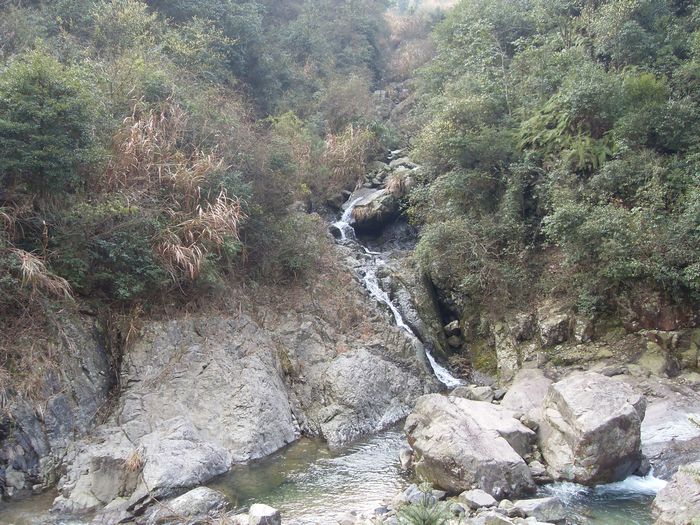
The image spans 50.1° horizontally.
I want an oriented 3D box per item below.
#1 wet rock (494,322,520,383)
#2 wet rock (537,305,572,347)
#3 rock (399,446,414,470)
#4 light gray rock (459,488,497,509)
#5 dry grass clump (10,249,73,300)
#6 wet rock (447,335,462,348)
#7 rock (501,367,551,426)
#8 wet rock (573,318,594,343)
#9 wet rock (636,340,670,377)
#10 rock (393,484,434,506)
[{"bbox_3d":[3.679,2.097,17.500,0.529,1.416,0.476,0,3,0],"label":"wet rock"},{"bbox_3d":[4.045,1.266,14.800,0.705,0.862,0.600,0,3,0],"label":"wet rock"},{"bbox_3d":[0.778,2.698,10.300,0.219,0.328,0.240,0,3,0],"label":"rock"},{"bbox_3d":[1.988,3.719,11.700,0.561,0.257,0.393,0,3,0],"label":"light gray rock"},{"bbox_3d":[-4.453,0.173,10.800,0.879,0.738,0.750,0,3,0],"label":"dry grass clump"},{"bbox_3d":[2.109,1.594,15.100,0.321,0.281,0.300,0,3,0],"label":"wet rock"},{"bbox_3d":[3.740,2.835,15.600,1.057,1.134,1.057,0,3,0],"label":"rock"},{"bbox_3d":[5.614,1.633,18.000,0.436,0.562,0.371,0,3,0],"label":"wet rock"},{"bbox_3d":[7.295,2.304,18.000,0.651,0.837,0.489,0,3,0],"label":"wet rock"},{"bbox_3d":[0.781,2.865,9.200,0.511,0.268,0.380,0,3,0],"label":"rock"}]

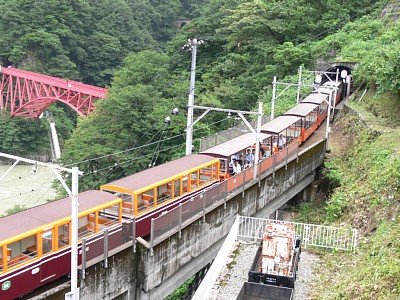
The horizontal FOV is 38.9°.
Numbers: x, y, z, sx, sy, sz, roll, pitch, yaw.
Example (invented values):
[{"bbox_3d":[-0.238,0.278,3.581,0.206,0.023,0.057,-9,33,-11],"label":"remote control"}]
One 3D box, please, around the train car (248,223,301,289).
[{"bbox_3d":[2.927,4.186,21.486,1.600,1.800,3.750,4,9,13],"label":"train car"}]

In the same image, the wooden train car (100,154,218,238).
[{"bbox_3d":[-1.530,2.002,25.933,1.670,2.329,7.038,7,14,29],"label":"wooden train car"}]

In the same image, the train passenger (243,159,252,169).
[{"bbox_3d":[2.719,1.039,32.548,0.430,0.893,0.550,6,13,25],"label":"train passenger"}]

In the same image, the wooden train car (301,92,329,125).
[{"bbox_3d":[11.043,-3.826,54.049,1.670,2.316,7.007,5,13,19],"label":"wooden train car"}]

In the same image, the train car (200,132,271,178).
[{"bbox_3d":[2.240,0.624,32.697,1.670,2.316,7.007,6,13,25],"label":"train car"}]

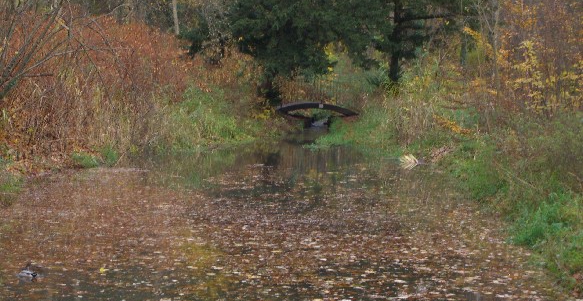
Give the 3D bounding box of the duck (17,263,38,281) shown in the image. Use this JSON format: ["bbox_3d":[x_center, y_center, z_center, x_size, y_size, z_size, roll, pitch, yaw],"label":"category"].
[{"bbox_3d":[-4.470,2.054,32.500,0.420,0.200,0.200,2,3,33],"label":"duck"}]

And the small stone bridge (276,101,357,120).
[{"bbox_3d":[1.222,-1.917,92.000,3.900,0.950,1.400,0,2,-7],"label":"small stone bridge"}]

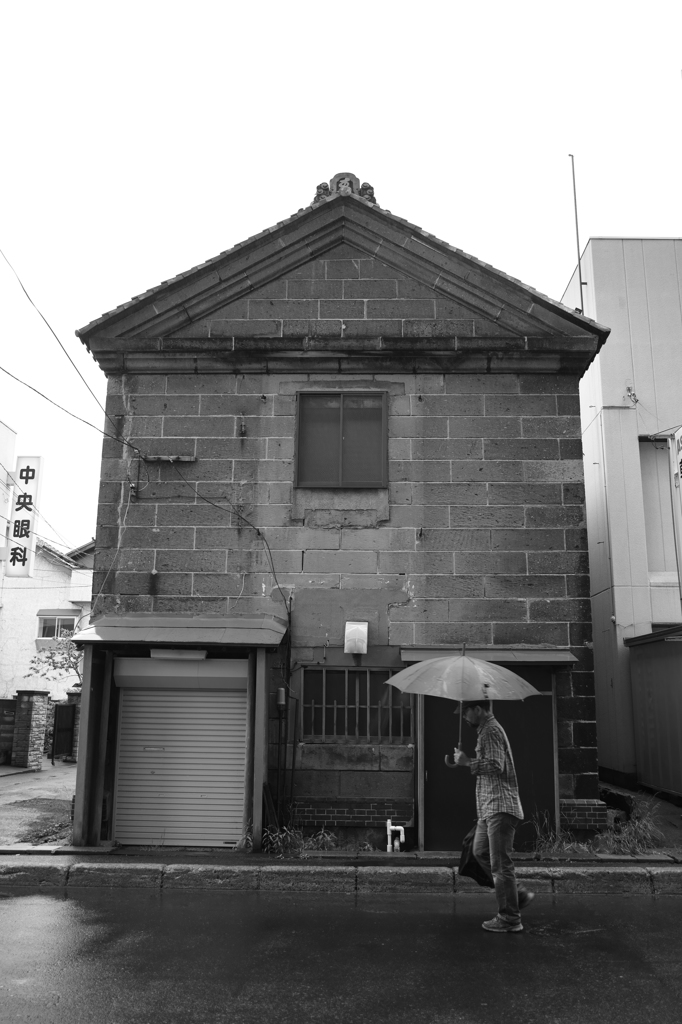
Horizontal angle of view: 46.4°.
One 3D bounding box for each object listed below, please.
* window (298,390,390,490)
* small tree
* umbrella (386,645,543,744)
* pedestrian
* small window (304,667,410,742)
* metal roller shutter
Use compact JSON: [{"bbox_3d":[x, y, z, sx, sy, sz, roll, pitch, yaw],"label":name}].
[{"bbox_3d":[0.013,-0.802,8.839,1.028,1.104,0.120,0,-10,2],"label":"window"},{"bbox_3d":[-5.957,3.755,16.842,1.550,2.414,1.500,0,-10,2],"label":"small tree"},{"bbox_3d":[0.918,1.483,6.140,1.190,0.930,1.190,5,-6,3],"label":"umbrella"},{"bbox_3d":[1.146,2.250,6.017,0.620,1.713,0.540,0,-10,2],"label":"pedestrian"},{"bbox_3d":[0.172,2.021,8.348,1.185,0.766,0.120,0,-10,2],"label":"small window"},{"bbox_3d":[-1.638,2.625,8.221,1.353,1.568,0.080,0,-10,2],"label":"metal roller shutter"}]

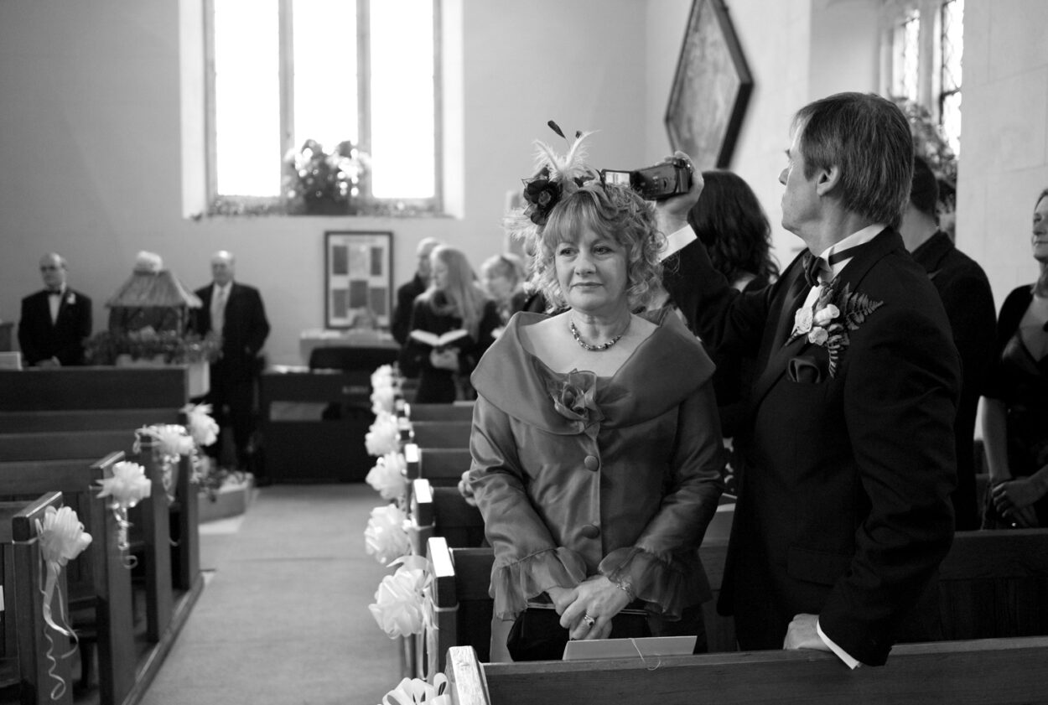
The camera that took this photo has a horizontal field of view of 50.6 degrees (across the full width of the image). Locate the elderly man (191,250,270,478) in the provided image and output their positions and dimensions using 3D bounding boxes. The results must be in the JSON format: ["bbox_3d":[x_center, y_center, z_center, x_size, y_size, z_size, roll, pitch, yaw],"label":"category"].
[{"bbox_3d":[-2.313,0.090,8.716,0.580,1.782,0.360,0,3,-7],"label":"elderly man"}]

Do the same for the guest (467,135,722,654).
[{"bbox_3d":[0.138,0.450,2.169,0.500,1.744,0.420,0,4,5],"label":"guest"}]

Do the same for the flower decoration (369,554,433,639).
[{"bbox_3d":[-0.271,0.534,2.430,0.130,0.170,0.165,0,3,-8],"label":"flower decoration"}]

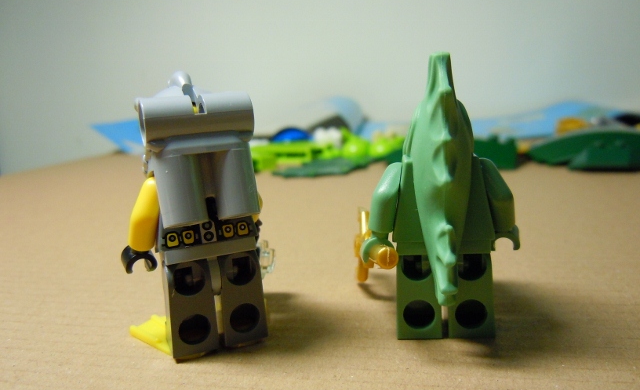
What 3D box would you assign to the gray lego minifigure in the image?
[{"bbox_3d":[-0.020,0.002,0.094,0.026,0.044,0.022,-7,10,-23],"label":"gray lego minifigure"}]

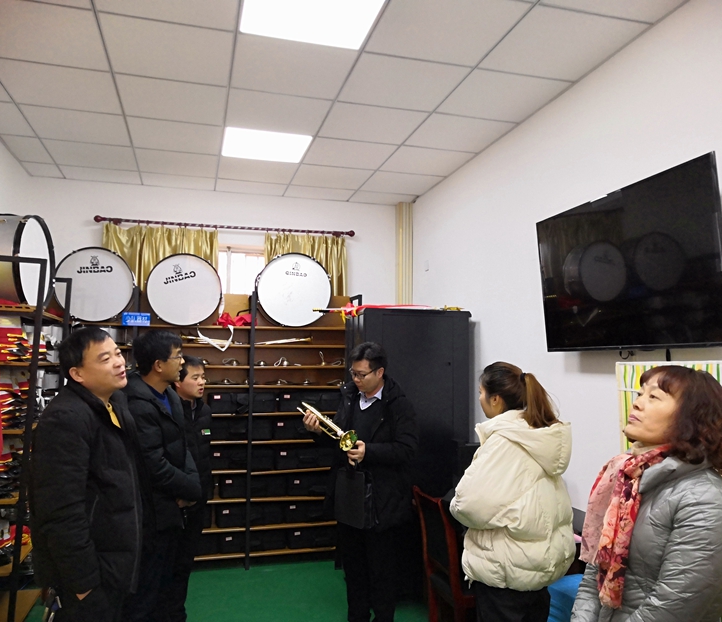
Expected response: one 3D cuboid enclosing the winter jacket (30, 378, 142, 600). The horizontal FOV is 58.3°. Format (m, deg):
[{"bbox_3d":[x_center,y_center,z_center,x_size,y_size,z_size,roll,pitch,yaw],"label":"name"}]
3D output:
[{"bbox_3d":[-0.976,0.616,2.310,0.360,0.780,0.530,1,-5,-1],"label":"winter jacket"}]

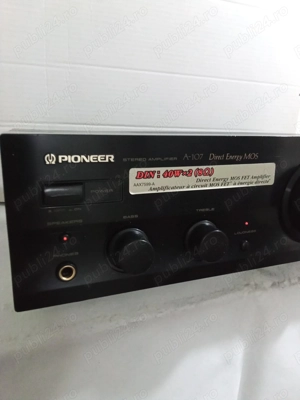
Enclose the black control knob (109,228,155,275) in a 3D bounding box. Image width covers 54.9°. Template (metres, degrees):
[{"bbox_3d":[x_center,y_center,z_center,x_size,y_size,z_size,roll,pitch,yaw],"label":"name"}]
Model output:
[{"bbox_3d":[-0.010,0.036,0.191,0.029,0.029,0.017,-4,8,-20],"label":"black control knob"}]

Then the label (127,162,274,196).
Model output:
[{"bbox_3d":[0.044,-0.016,0.213,0.123,0.018,0.001,-4,8,-20],"label":"label"}]

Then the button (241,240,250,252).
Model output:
[{"bbox_3d":[0.076,0.037,0.230,0.007,0.008,0.005,-4,8,-20],"label":"button"}]

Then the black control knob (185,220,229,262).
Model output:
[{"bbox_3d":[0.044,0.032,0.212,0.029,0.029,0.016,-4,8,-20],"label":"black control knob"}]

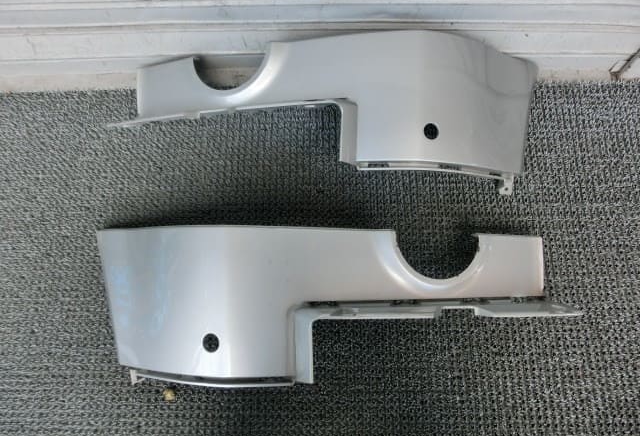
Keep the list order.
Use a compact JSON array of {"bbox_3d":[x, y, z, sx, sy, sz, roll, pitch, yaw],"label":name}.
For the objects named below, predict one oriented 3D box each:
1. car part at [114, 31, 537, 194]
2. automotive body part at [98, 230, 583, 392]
[{"bbox_3d":[0.009,-0.199,0.817,0.869,0.146,0.270,0,72,2],"label":"car part"},{"bbox_3d":[0.020,0.141,0.729,0.869,0.146,0.270,1,72,0],"label":"automotive body part"}]

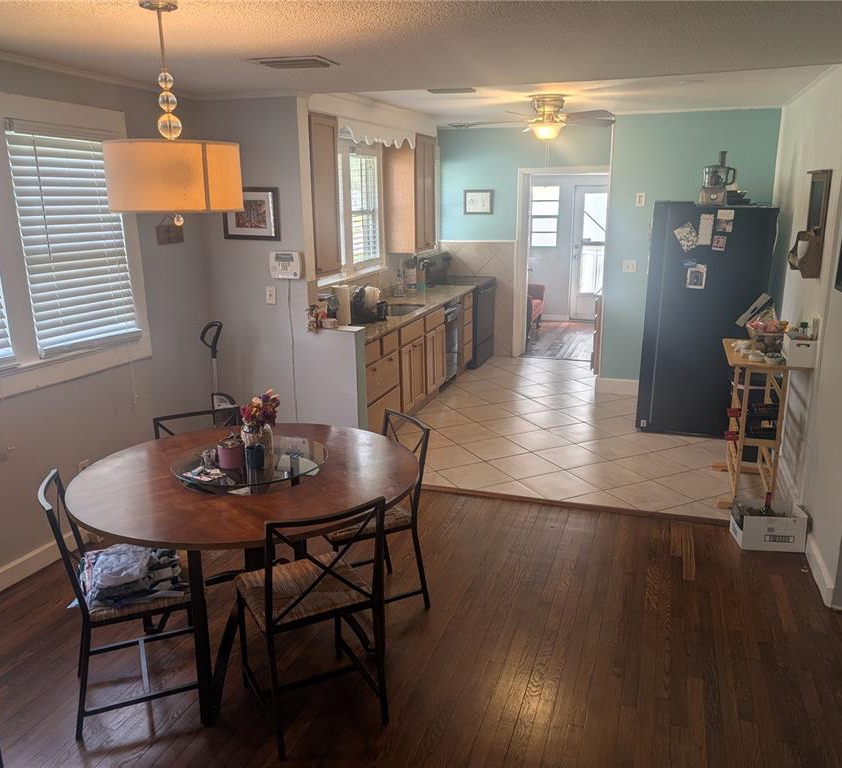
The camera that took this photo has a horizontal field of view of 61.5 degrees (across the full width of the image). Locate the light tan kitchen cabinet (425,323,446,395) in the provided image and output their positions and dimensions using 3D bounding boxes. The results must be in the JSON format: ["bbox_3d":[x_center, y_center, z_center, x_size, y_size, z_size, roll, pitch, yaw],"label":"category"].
[{"bbox_3d":[-0.124,-0.240,6.459,0.570,0.540,0.560,4,15,19],"label":"light tan kitchen cabinet"}]

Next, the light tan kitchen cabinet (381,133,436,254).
[{"bbox_3d":[-0.090,-1.790,6.684,0.300,1.050,0.610,4,15,19],"label":"light tan kitchen cabinet"}]

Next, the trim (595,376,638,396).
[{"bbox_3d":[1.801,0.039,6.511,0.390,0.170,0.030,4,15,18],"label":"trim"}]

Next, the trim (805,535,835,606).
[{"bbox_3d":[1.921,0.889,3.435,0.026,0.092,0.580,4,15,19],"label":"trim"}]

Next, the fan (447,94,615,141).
[{"bbox_3d":[0.830,-1.857,4.941,1.280,0.300,1.280,4,15,18],"label":"fan"}]

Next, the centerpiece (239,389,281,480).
[{"bbox_3d":[-0.618,0.167,2.709,0.145,0.300,0.140,4,15,19],"label":"centerpiece"}]

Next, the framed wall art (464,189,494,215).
[{"bbox_3d":[0.646,-2.042,7.961,0.345,0.260,0.030,4,15,18],"label":"framed wall art"}]

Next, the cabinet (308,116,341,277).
[{"bbox_3d":[-0.770,-1.277,4.825,0.300,1.030,0.400,4,15,19],"label":"cabinet"}]

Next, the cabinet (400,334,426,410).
[{"bbox_3d":[-0.305,-0.087,5.626,0.560,0.540,0.590,4,15,18],"label":"cabinet"}]

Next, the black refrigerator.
[{"bbox_3d":[2.228,-0.557,5.650,0.830,1.740,0.880,4,15,18],"label":"black refrigerator"}]

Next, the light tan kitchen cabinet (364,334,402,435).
[{"bbox_3d":[-0.503,0.068,5.038,0.560,0.850,0.640,4,15,18],"label":"light tan kitchen cabinet"}]

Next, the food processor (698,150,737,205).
[{"bbox_3d":[2.156,-1.492,5.137,0.230,0.365,0.230,4,15,19],"label":"food processor"}]

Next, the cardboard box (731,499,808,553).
[{"bbox_3d":[1.865,0.751,3.812,0.310,0.200,0.260,2,15,8],"label":"cardboard box"}]

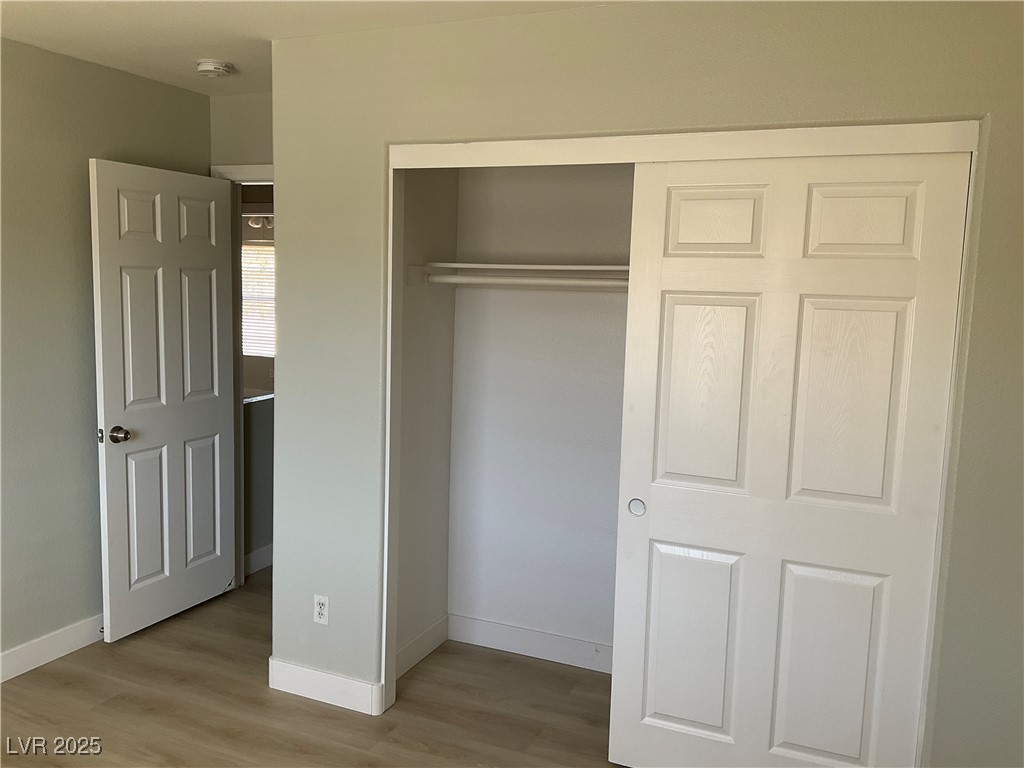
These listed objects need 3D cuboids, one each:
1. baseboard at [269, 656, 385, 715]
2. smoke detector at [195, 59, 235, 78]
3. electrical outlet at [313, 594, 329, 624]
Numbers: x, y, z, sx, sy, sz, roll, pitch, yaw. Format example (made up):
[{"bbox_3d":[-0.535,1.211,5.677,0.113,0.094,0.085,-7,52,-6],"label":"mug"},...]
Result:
[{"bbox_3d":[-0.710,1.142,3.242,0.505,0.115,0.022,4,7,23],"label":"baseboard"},{"bbox_3d":[-1.199,-1.270,3.468,0.145,0.044,0.145,2,7,0],"label":"smoke detector"},{"bbox_3d":[-0.713,0.846,3.210,0.069,0.112,0.008,4,7,23],"label":"electrical outlet"}]

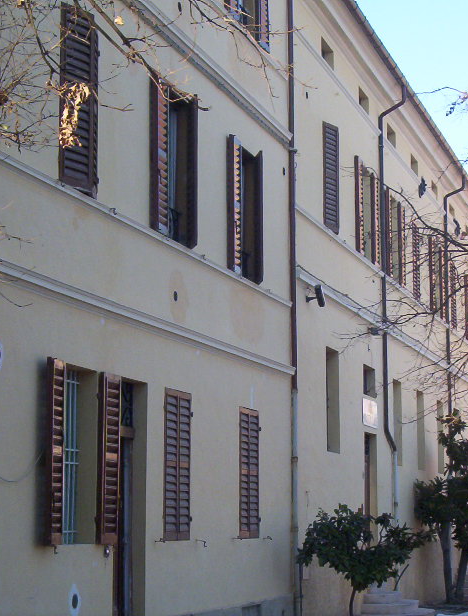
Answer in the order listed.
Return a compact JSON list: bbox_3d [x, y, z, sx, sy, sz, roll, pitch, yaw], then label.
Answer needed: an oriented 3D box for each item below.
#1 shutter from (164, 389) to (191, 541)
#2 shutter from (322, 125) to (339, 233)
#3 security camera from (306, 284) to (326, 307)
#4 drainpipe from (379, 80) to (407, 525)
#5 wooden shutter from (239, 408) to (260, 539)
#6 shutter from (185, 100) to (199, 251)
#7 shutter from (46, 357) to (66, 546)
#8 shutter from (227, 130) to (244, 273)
[{"bbox_3d":[-0.603,1.698,16.335,0.055,1.613,0.861,-2,-8,17],"label":"shutter"},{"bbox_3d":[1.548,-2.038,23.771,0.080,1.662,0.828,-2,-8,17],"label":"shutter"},{"bbox_3d":[1.214,-0.168,22.111,0.250,0.180,0.360,-2,-35,13],"label":"security camera"},{"bbox_3d":[2.927,0.505,27.326,0.520,9.390,0.110,-2,-8,17],"label":"drainpipe"},{"bbox_3d":[0.197,2.067,18.885,0.055,1.602,0.861,-2,-8,17],"label":"wooden shutter"},{"bbox_3d":[-0.468,-1.500,16.965,0.055,1.690,0.425,1,-8,-10],"label":"shutter"},{"bbox_3d":[-1.538,1.243,13.088,0.055,1.602,0.425,-1,-8,7],"label":"shutter"},{"bbox_3d":[0.019,-1.250,18.610,0.055,1.679,0.425,-2,-8,17],"label":"shutter"}]

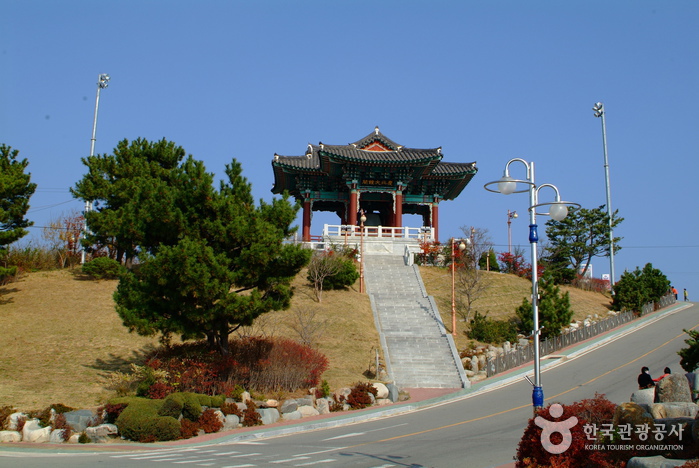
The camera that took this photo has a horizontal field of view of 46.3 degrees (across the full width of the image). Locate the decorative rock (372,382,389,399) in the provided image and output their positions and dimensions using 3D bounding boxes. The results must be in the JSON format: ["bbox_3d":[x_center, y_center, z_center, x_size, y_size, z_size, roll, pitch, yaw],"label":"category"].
[{"bbox_3d":[1.279,6.459,33.700,0.641,0.660,0.600,1,-13,0],"label":"decorative rock"}]

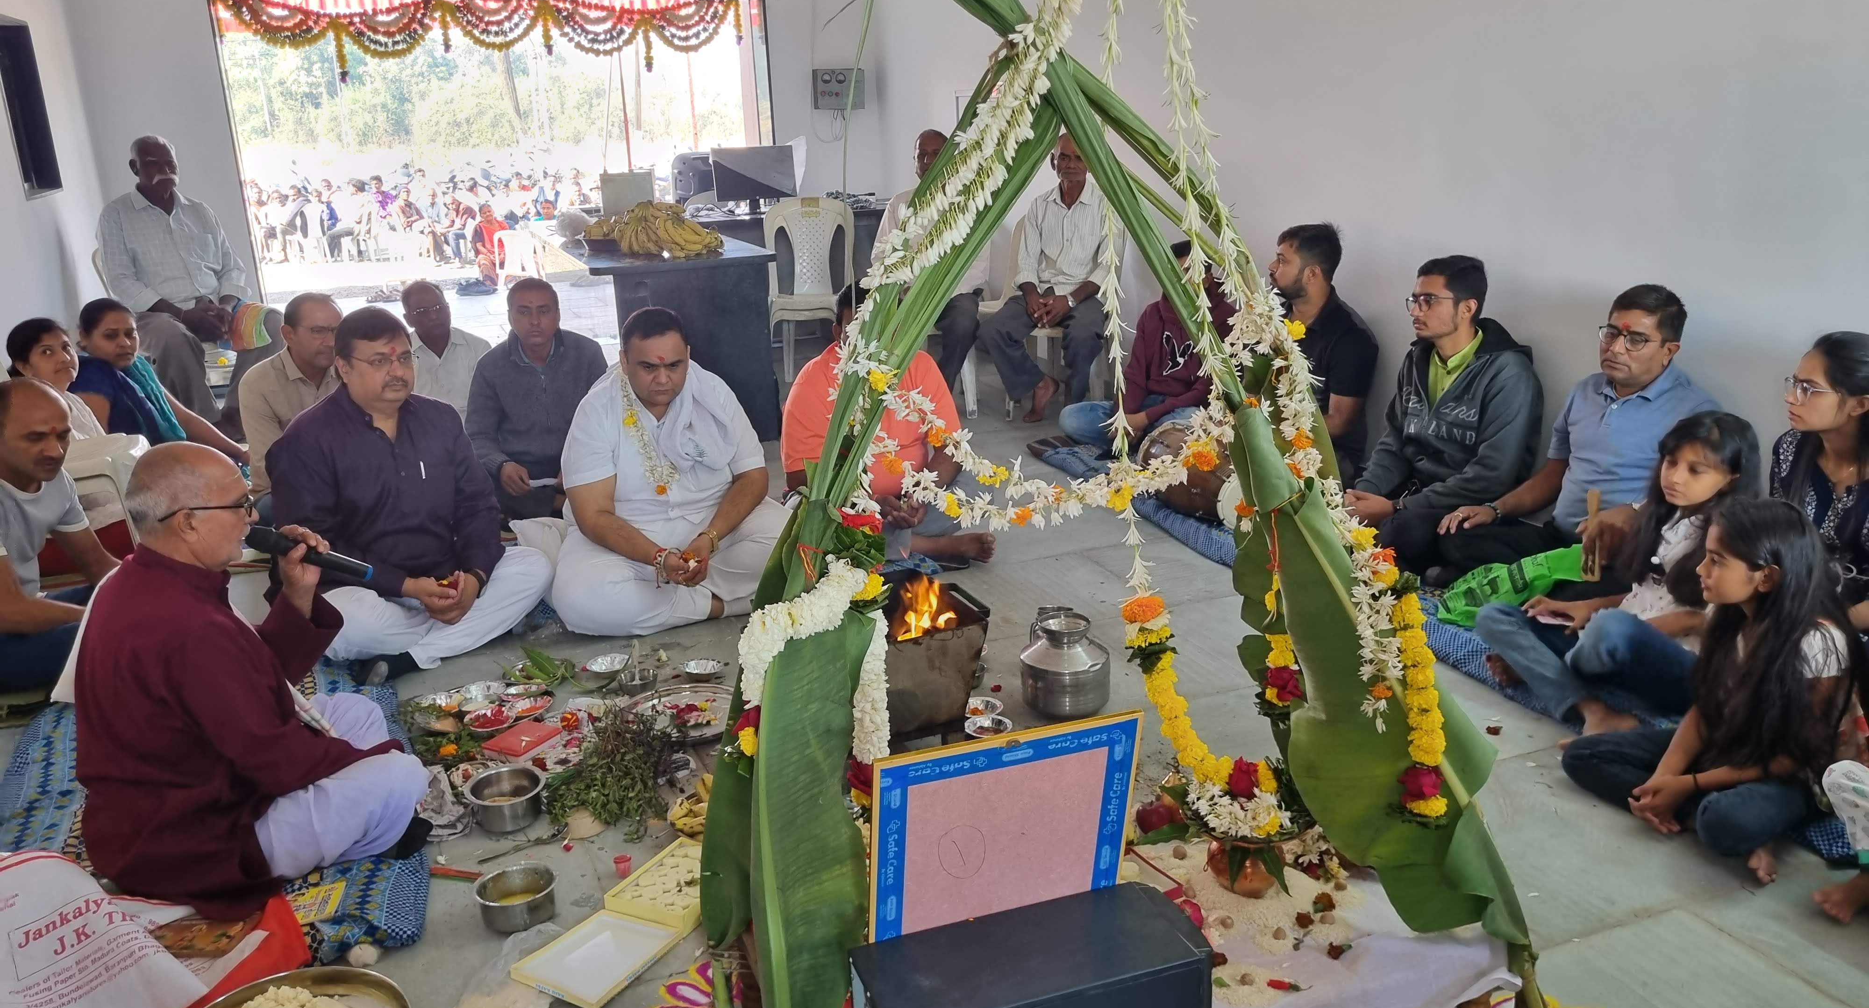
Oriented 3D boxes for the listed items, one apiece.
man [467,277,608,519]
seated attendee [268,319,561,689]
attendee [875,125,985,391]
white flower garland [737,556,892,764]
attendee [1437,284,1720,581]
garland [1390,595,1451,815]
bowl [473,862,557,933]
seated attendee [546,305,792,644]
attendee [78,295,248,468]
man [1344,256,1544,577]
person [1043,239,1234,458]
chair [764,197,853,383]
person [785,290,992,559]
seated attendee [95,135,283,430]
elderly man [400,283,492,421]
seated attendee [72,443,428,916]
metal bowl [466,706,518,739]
[{"bbox_3d":[-1.229,-0.262,4.424,0.620,0.870,0.600,-8,18,-19],"label":"man"},{"bbox_3d":[-1.374,-0.055,3.725,0.720,0.900,0.620,-15,22,-37],"label":"seated attendee"},{"bbox_3d":[0.030,-1.046,6.341,0.520,1.250,0.820,-5,16,-8],"label":"attendee"},{"bbox_3d":[-0.161,0.209,1.870,0.200,0.270,0.130,-4,16,-5],"label":"white flower garland"},{"bbox_3d":[1.739,-0.172,3.771,0.660,0.830,0.730,-12,19,-31],"label":"attendee"},{"bbox_3d":[0.678,0.282,1.960,0.080,0.340,0.080,-2,16,0],"label":"garland"},{"bbox_3d":[-0.736,0.699,2.483,0.142,0.064,0.142,-2,16,0],"label":"bowl"},{"bbox_3d":[-0.735,-0.135,3.920,0.770,0.820,0.720,-8,17,-20],"label":"seated attendee"},{"bbox_3d":[-2.760,-0.320,4.920,0.650,0.780,0.600,11,21,37],"label":"attendee"},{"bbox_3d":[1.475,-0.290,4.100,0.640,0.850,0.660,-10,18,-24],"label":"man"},{"bbox_3d":[0.859,-0.562,5.236,0.660,0.830,0.600,5,19,22],"label":"person"},{"bbox_3d":[-0.640,-1.093,7.271,0.460,0.890,0.510,-4,16,-6],"label":"chair"},{"bbox_3d":[-0.179,-0.282,4.452,0.720,0.830,0.660,-5,16,-8],"label":"person"},{"bbox_3d":[-3.220,-0.900,6.050,0.550,1.300,0.830,-16,21,-39],"label":"seated attendee"},{"bbox_3d":[-1.714,-0.378,5.024,0.630,0.830,0.640,-10,17,-25],"label":"elderly man"},{"bbox_3d":[-1.315,0.260,2.690,0.660,0.810,0.680,-9,18,-22],"label":"seated attendee"},{"bbox_3d":[-1.001,0.492,3.164,0.120,0.035,0.120,-2,16,1],"label":"metal bowl"}]

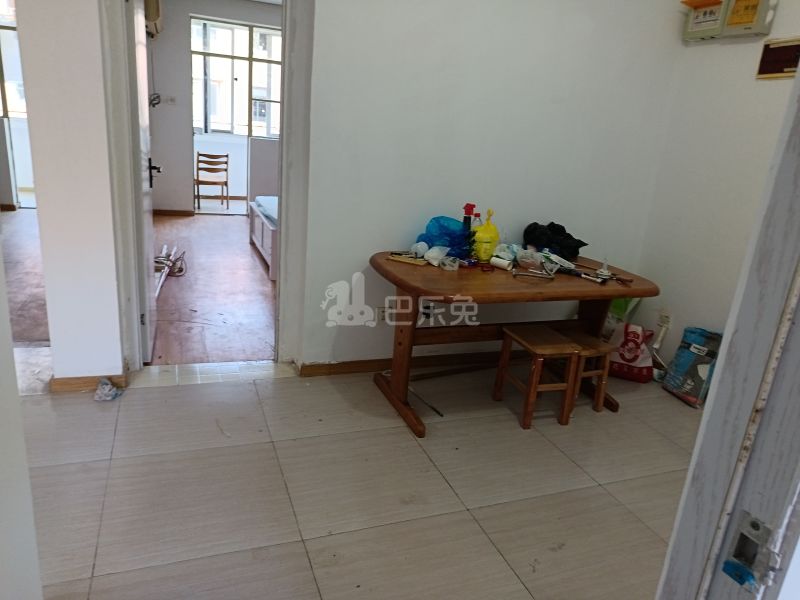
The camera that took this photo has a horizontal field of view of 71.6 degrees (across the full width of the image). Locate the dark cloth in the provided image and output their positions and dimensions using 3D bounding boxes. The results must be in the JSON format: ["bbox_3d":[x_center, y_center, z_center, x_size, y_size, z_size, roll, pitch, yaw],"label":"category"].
[{"bbox_3d":[0.896,-0.350,3.236,0.312,0.194,0.200,-1,18,-22],"label":"dark cloth"}]

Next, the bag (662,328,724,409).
[{"bbox_3d":[1.738,0.385,3.233,0.106,0.388,0.281,8,14,-24],"label":"bag"}]

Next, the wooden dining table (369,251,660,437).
[{"bbox_3d":[0.558,0.184,3.034,1.480,0.724,0.927,-1,18,-22],"label":"wooden dining table"}]

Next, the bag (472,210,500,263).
[{"bbox_3d":[0.458,-0.343,2.935,0.131,0.275,0.119,-1,18,-22],"label":"bag"}]

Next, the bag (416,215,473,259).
[{"bbox_3d":[0.233,-0.337,2.973,0.263,0.203,0.188,-1,18,-22],"label":"bag"}]

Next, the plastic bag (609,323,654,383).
[{"bbox_3d":[1.405,0.317,3.418,0.231,0.344,0.138,6,17,4],"label":"plastic bag"}]

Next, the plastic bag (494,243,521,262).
[{"bbox_3d":[0.582,-0.255,3.000,0.138,0.091,0.113,-1,18,-22],"label":"plastic bag"}]

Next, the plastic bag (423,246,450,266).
[{"bbox_3d":[0.182,-0.218,2.770,0.125,0.083,0.106,-1,18,-22],"label":"plastic bag"}]

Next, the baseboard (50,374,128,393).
[{"bbox_3d":[-1.519,0.402,2.711,0.334,0.069,0.022,-1,18,-19],"label":"baseboard"}]

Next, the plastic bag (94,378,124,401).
[{"bbox_3d":[-1.396,0.427,2.660,0.138,0.072,0.113,-1,18,-22],"label":"plastic bag"}]

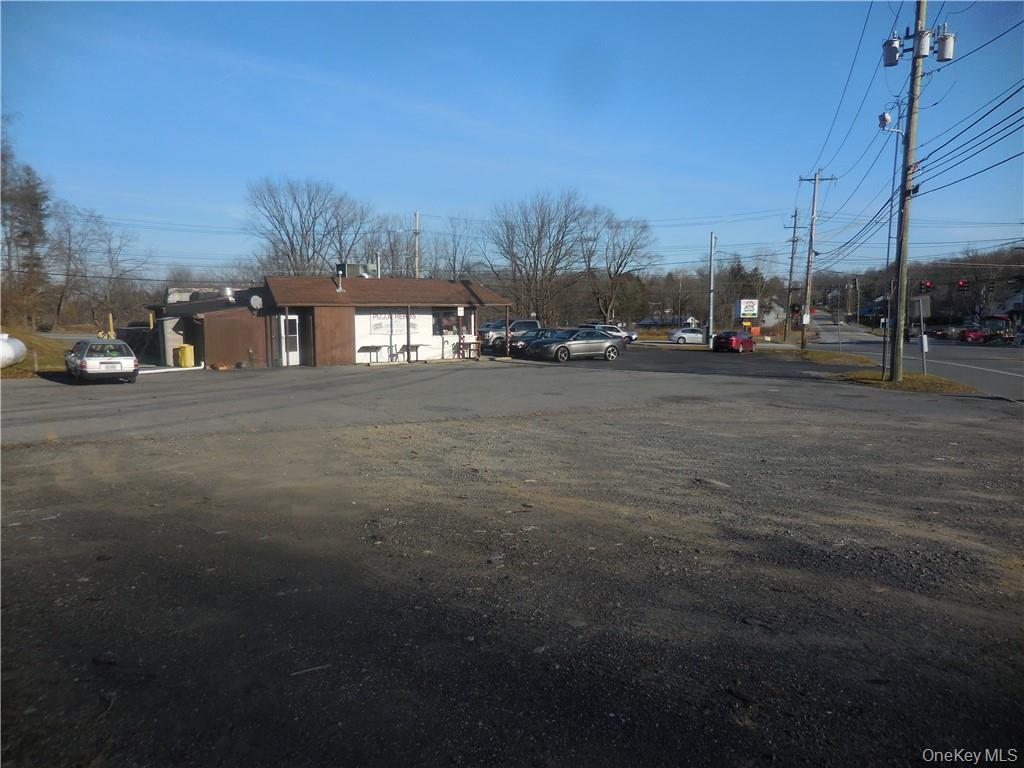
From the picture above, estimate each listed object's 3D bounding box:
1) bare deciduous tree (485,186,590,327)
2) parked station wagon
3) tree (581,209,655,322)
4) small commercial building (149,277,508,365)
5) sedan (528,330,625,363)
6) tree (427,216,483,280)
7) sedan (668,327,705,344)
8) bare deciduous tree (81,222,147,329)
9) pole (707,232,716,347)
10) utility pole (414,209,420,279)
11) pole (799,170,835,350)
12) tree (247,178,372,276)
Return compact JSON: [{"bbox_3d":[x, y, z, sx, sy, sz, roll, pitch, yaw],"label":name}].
[{"bbox_3d":[2.829,-13.070,82.386,11.200,16.200,10.600,-1,4,2],"label":"bare deciduous tree"},{"bbox_3d":[-14.241,-0.829,25.546,1.700,1.420,4.450,-4,5,-37],"label":"parked station wagon"},{"bbox_3d":[11.766,-12.623,84.447,8.600,14.600,8.400,0,4,8],"label":"tree"},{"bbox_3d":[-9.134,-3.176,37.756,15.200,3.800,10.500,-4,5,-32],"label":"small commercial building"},{"bbox_3d":[3.208,-1.925,36.042,5.100,1.530,1.900,-4,5,-33],"label":"sedan"},{"bbox_3d":[-6.209,-11.170,78.496,5.900,13.300,5.800,-1,4,-4],"label":"tree"},{"bbox_3d":[16.631,-4.452,67.945,4.600,1.460,1.800,-1,4,0],"label":"sedan"},{"bbox_3d":[-34.488,-9.114,63.479,5.200,9.400,5.000,-2,5,-28],"label":"bare deciduous tree"},{"bbox_3d":[14.798,-6.927,54.674,0.450,8.600,0.450,-1,4,0],"label":"pole"},{"bbox_3d":[-7.727,-8.488,59.576,0.350,11.200,0.350,-1,4,0],"label":"utility pole"},{"bbox_3d":[21.609,-8.745,52.474,2.400,12.600,0.450,4,5,17],"label":"pole"},{"bbox_3d":[-17.799,-10.489,64.373,10.200,14.200,9.600,-1,5,-15],"label":"tree"}]

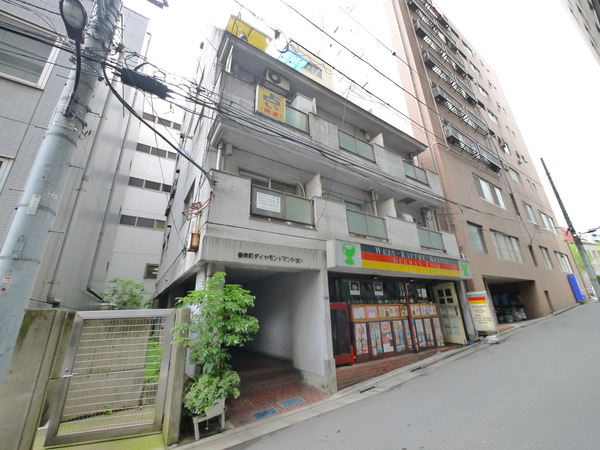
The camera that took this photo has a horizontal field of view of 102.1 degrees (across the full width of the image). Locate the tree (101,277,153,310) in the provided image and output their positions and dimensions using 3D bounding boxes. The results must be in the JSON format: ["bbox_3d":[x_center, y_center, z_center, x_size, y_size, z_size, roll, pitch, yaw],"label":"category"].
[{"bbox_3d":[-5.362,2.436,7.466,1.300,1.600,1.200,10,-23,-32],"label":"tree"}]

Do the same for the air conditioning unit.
[{"bbox_3d":[-0.722,-4.291,7.322,0.780,0.540,0.290,10,-23,-32],"label":"air conditioning unit"}]

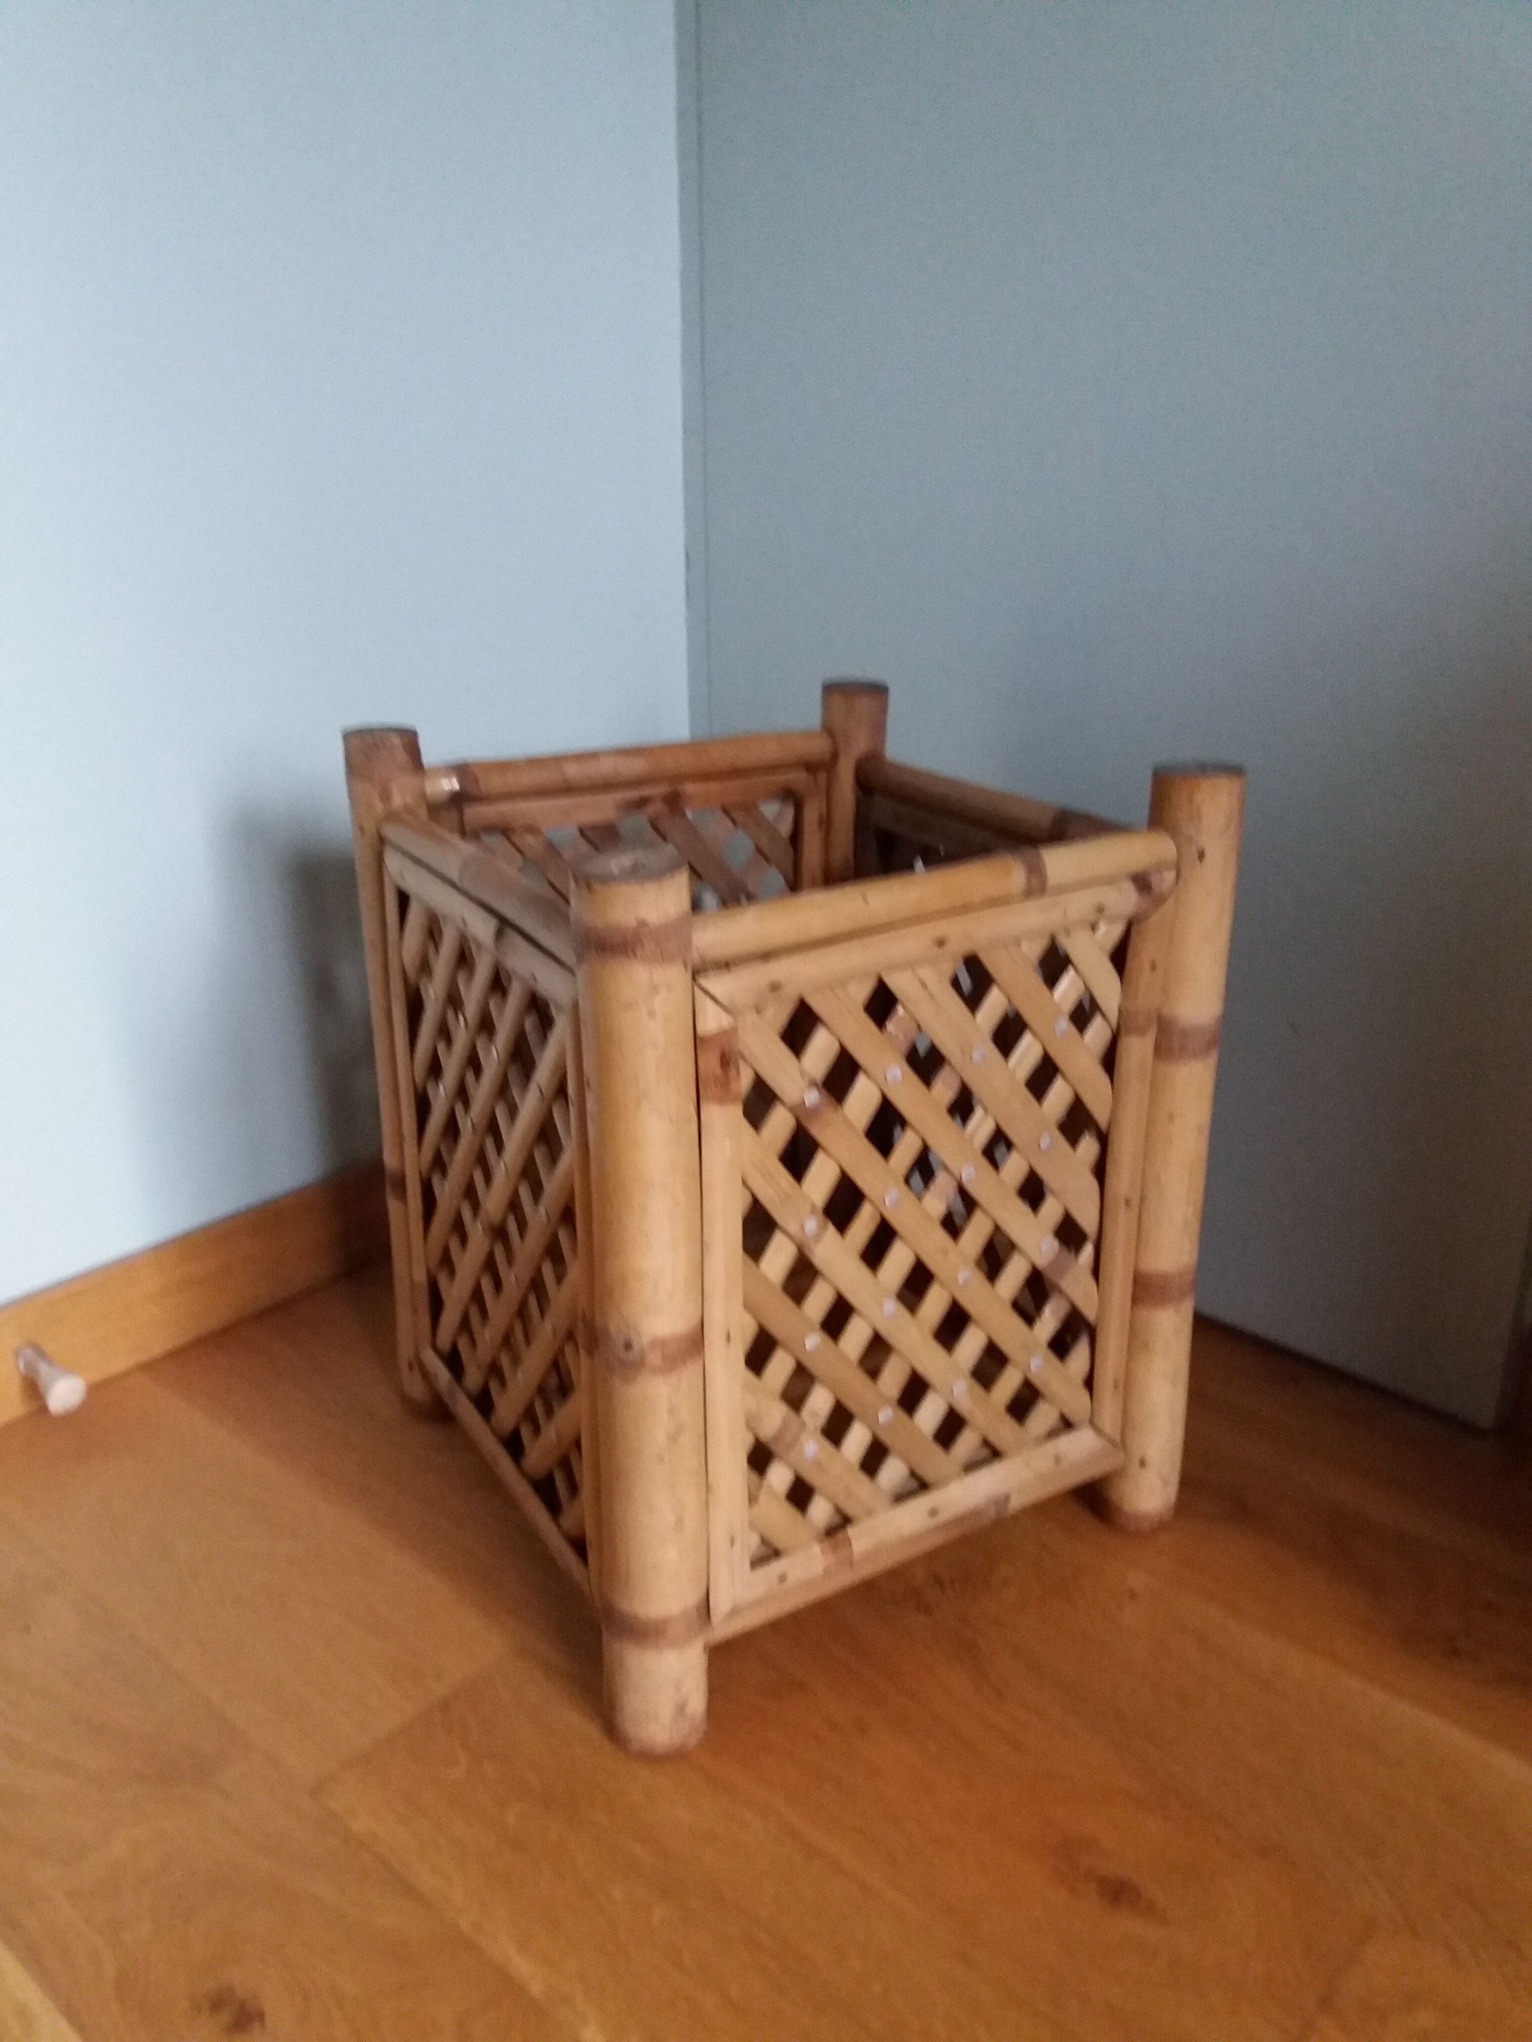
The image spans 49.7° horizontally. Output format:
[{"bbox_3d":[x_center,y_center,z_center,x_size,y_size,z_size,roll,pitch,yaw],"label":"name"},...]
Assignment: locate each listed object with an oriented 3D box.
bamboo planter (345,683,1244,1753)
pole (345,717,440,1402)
[{"bbox_3d":[0.001,0.071,1.059,0.407,0.489,0.407,-12,24,-29],"label":"bamboo planter"},{"bbox_3d":[-0.243,0.049,1.116,0.049,0.489,0.049,-12,24,-29],"label":"pole"}]

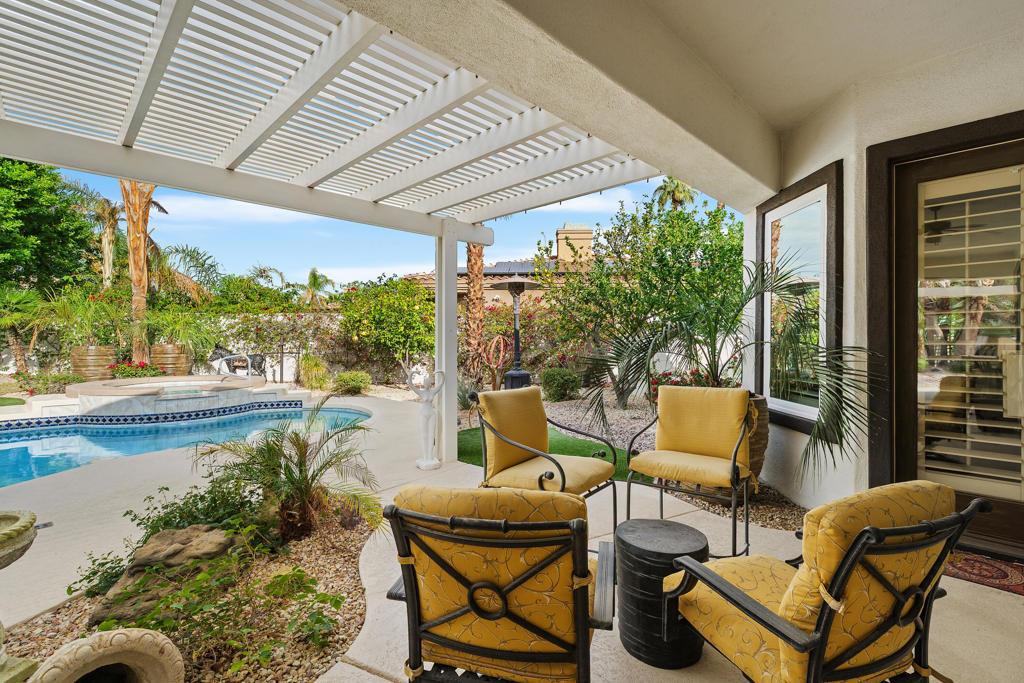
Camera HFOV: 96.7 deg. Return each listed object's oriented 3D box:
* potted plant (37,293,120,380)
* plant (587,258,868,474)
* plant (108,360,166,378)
[{"bbox_3d":[-10.764,-0.137,11.300,1.430,2.270,1.350,0,0,-44],"label":"potted plant"},{"bbox_3d":[1.420,0.060,3.500,1.750,1.500,1.600,0,0,0],"label":"plant"},{"bbox_3d":[-8.805,0.682,10.700,1.050,0.480,0.750,0,0,-39],"label":"plant"}]

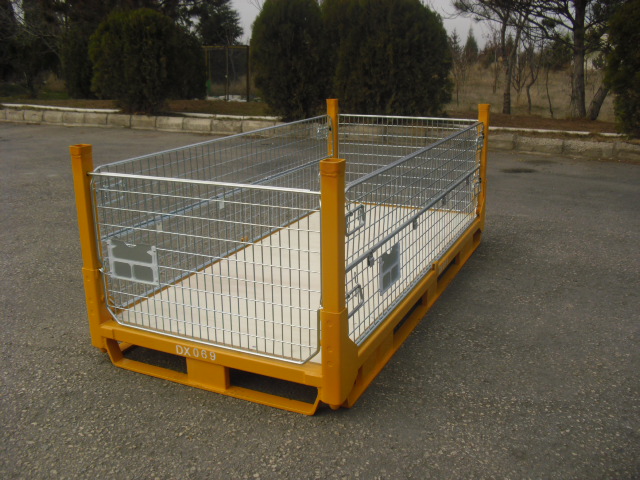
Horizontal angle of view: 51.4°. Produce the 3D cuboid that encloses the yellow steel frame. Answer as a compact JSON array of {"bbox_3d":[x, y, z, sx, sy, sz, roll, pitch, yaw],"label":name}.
[{"bbox_3d":[0.095,-0.237,4.728,1.515,1.222,3.313,7,18,24],"label":"yellow steel frame"}]

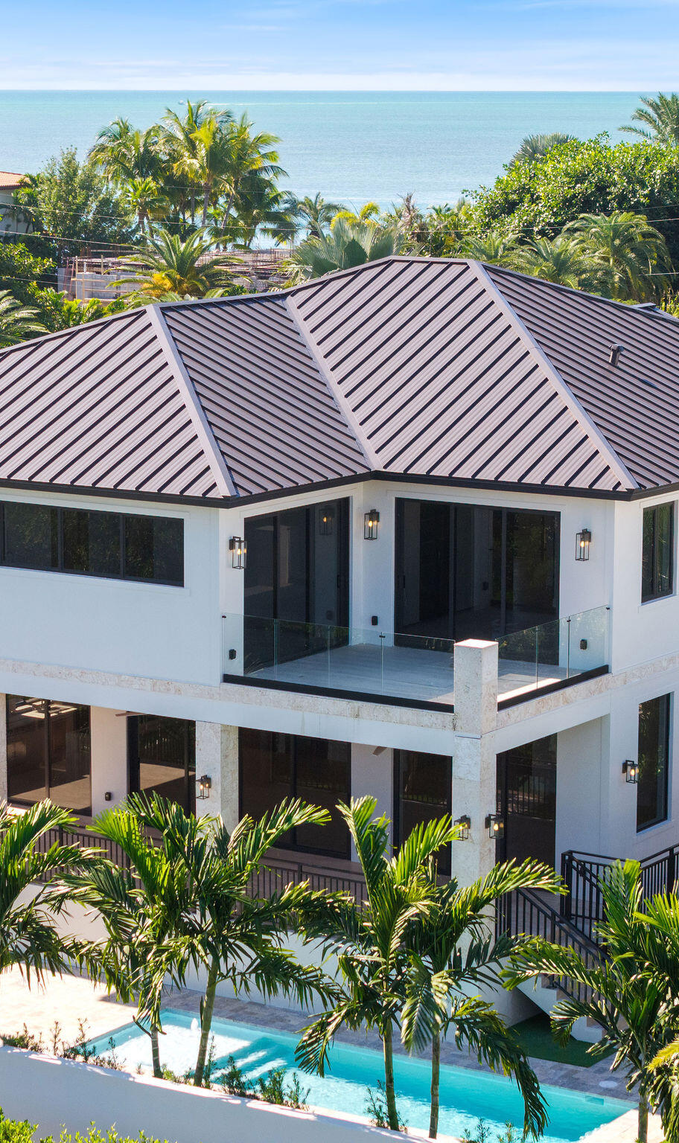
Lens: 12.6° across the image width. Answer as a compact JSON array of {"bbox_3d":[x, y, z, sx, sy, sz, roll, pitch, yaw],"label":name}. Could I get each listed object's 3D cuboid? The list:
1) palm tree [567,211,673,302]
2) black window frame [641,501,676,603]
[{"bbox_3d":[12.540,-11.620,138.710,4.900,9.120,4.900,0,9,0],"label":"palm tree"},{"bbox_3d":[5.099,-0.315,50.083,0.120,1.579,1.233,6,11,33],"label":"black window frame"}]

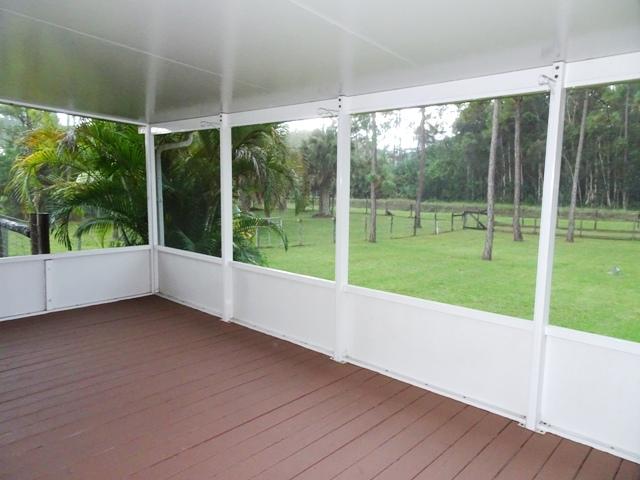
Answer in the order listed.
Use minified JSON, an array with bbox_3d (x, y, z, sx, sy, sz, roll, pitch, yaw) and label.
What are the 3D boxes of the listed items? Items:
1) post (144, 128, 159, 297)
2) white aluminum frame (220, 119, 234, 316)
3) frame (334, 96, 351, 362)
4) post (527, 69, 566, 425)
[{"bbox_3d":[-2.134,-0.367,5.634,0.065,2.119,0.090,7,9,42],"label":"post"},{"bbox_3d":[-0.951,-0.214,4.564,0.051,2.114,0.102,7,9,42],"label":"white aluminum frame"},{"bbox_3d":[0.181,-0.057,3.534,0.051,2.087,0.102,7,9,42],"label":"frame"},{"bbox_3d":[1.290,0.078,2.522,0.053,2.080,0.100,7,9,42],"label":"post"}]

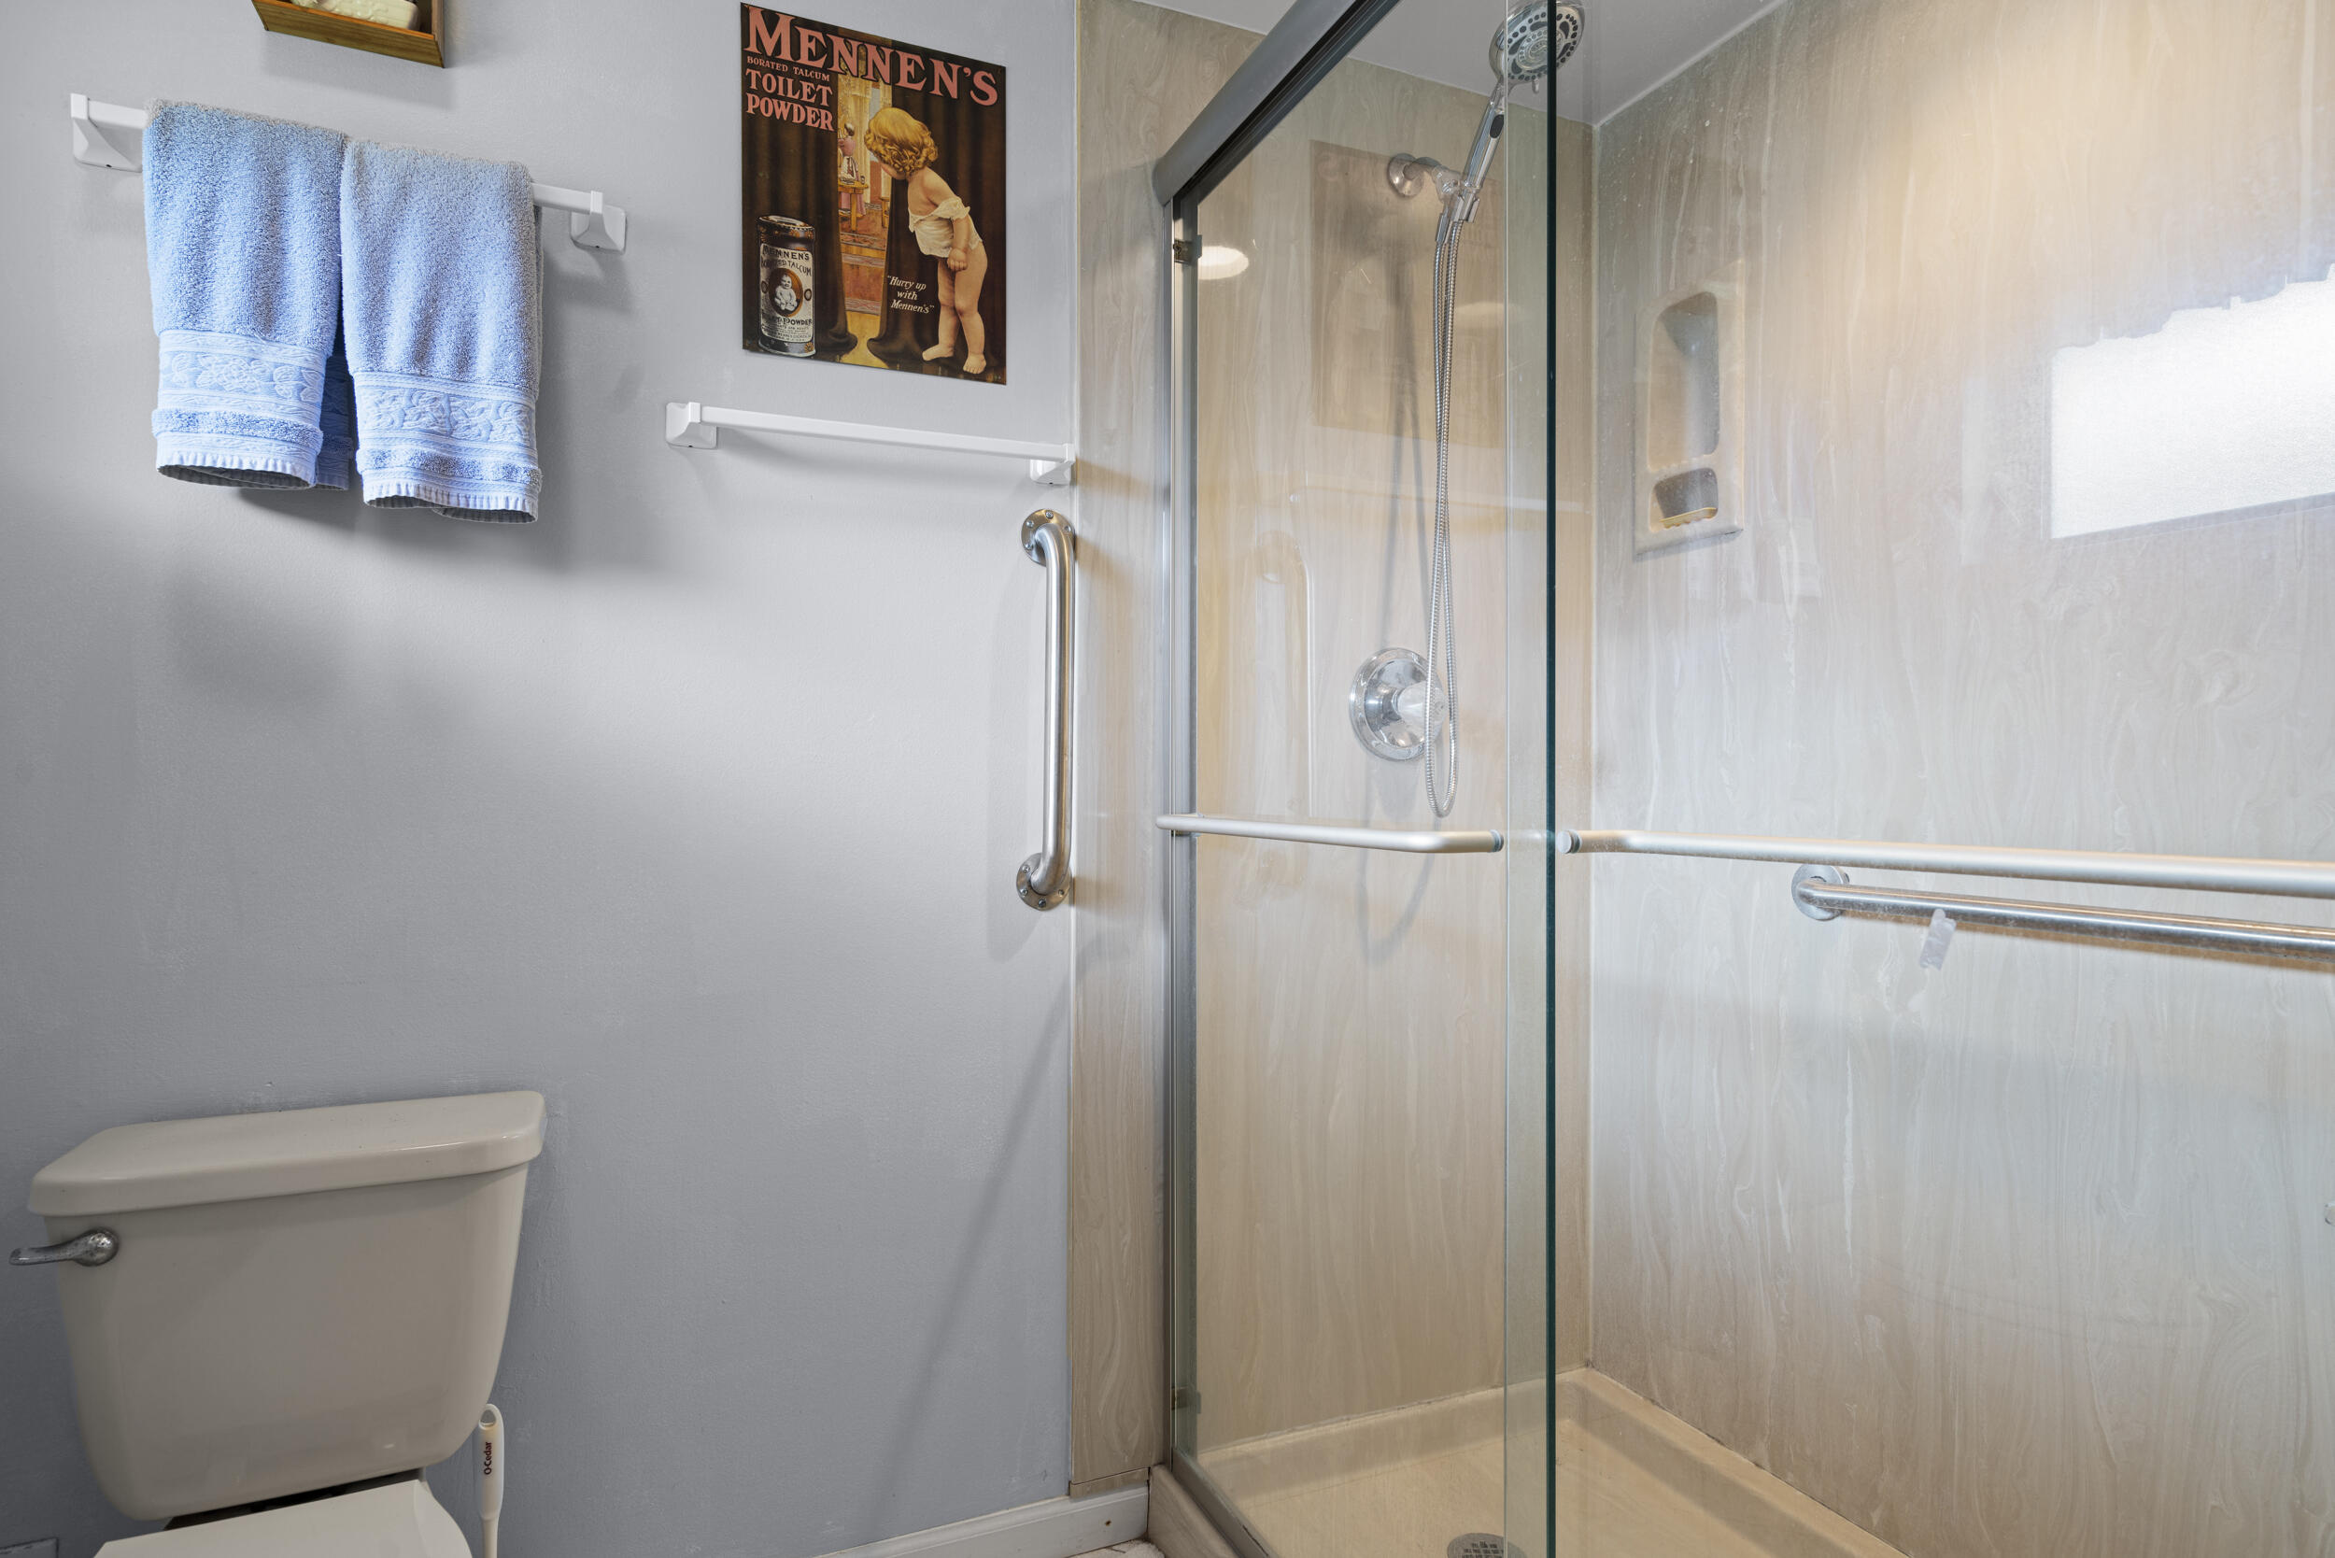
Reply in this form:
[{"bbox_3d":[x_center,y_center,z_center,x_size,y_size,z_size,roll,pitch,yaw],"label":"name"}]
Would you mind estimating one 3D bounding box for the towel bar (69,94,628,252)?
[{"bbox_3d":[-0.842,-0.635,1.221,0.499,0.054,0.075,0,0,-23],"label":"towel bar"}]

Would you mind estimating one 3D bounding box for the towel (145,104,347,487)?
[{"bbox_3d":[-0.911,-0.476,1.165,0.157,0.372,0.085,0,0,-23],"label":"towel"}]

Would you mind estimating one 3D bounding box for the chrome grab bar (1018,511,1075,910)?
[{"bbox_3d":[-0.146,-0.091,1.521,0.078,0.535,0.078,0,0,-23],"label":"chrome grab bar"}]

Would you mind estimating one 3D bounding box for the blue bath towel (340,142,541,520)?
[{"bbox_3d":[-0.759,-0.468,1.230,0.175,0.391,0.085,0,0,-23],"label":"blue bath towel"}]

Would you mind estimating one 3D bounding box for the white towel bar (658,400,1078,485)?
[{"bbox_3d":[-0.344,-0.415,1.436,0.500,0.052,0.075,0,0,-23],"label":"white towel bar"}]

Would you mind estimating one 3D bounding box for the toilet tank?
[{"bbox_3d":[-0.830,0.509,1.147,0.392,0.325,0.210,0,0,-23],"label":"toilet tank"}]

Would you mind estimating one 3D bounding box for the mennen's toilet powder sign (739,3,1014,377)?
[{"bbox_3d":[-0.361,-0.723,1.464,0.325,0.415,0.006,0,0,-23],"label":"mennen's toilet powder sign"}]

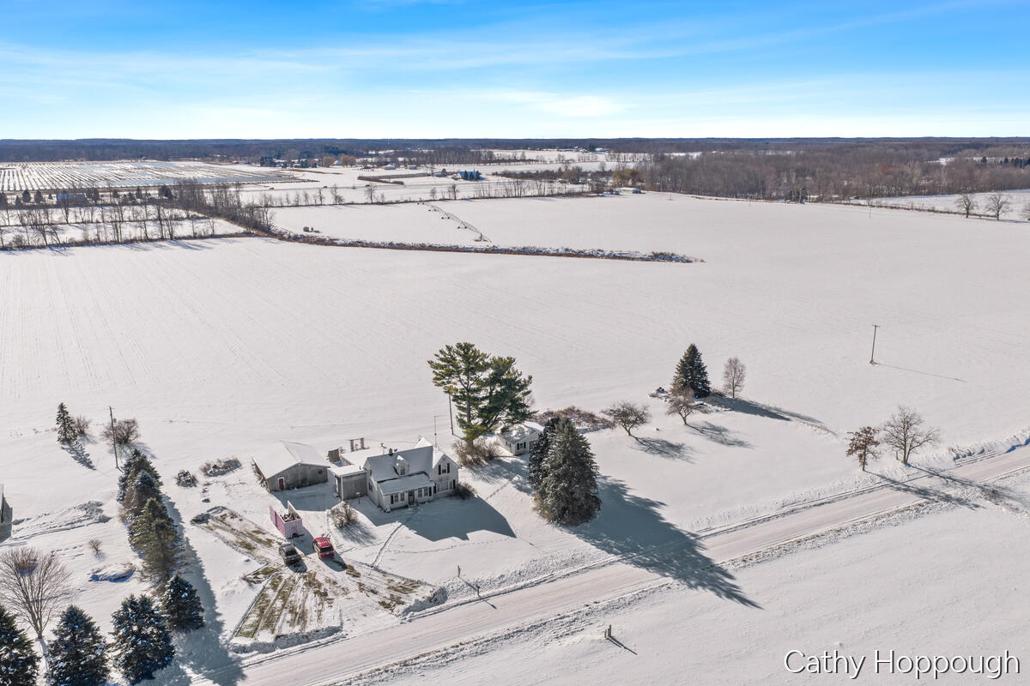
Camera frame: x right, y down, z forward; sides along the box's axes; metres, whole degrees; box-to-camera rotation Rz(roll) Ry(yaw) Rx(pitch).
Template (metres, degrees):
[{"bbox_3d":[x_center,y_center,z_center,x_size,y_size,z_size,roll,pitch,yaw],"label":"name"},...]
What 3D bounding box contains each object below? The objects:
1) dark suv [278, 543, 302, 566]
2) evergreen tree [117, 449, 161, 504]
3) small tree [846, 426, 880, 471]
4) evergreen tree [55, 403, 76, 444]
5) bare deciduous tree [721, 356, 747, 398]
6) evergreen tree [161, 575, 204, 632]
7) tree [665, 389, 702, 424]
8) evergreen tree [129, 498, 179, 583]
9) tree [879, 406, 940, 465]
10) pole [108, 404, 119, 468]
[{"bbox_3d":[-30.760,28.074,108.248,1.850,1.600,4.600,-9,17,-31],"label":"dark suv"},{"bbox_3d":[-57.866,20.109,123.922,7.170,7.511,7.170,-7,16,-26],"label":"evergreen tree"},{"bbox_3d":[57.520,17.547,132.388,5.532,7.884,5.256,7,16,24],"label":"small tree"},{"bbox_3d":[-83.037,14.802,147.783,3.810,7.670,3.810,0,14,0],"label":"evergreen tree"},{"bbox_3d":[46.415,7.477,169.548,5.087,8.917,4.832,4,15,15],"label":"bare deciduous tree"},{"bbox_3d":[-38.107,29.197,91.372,4.797,6.057,4.797,-7,16,-24],"label":"evergreen tree"},{"bbox_3d":[32.492,12.462,154.326,7.110,6.887,6.755,3,15,12],"label":"tree"},{"bbox_3d":[-45.756,24.876,101.884,6.140,11.010,6.140,0,14,0],"label":"evergreen tree"},{"bbox_3d":[66.243,15.614,134.842,9.825,10.378,8.842,7,16,27],"label":"tree"},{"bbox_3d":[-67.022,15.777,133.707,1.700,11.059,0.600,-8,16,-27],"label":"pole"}]

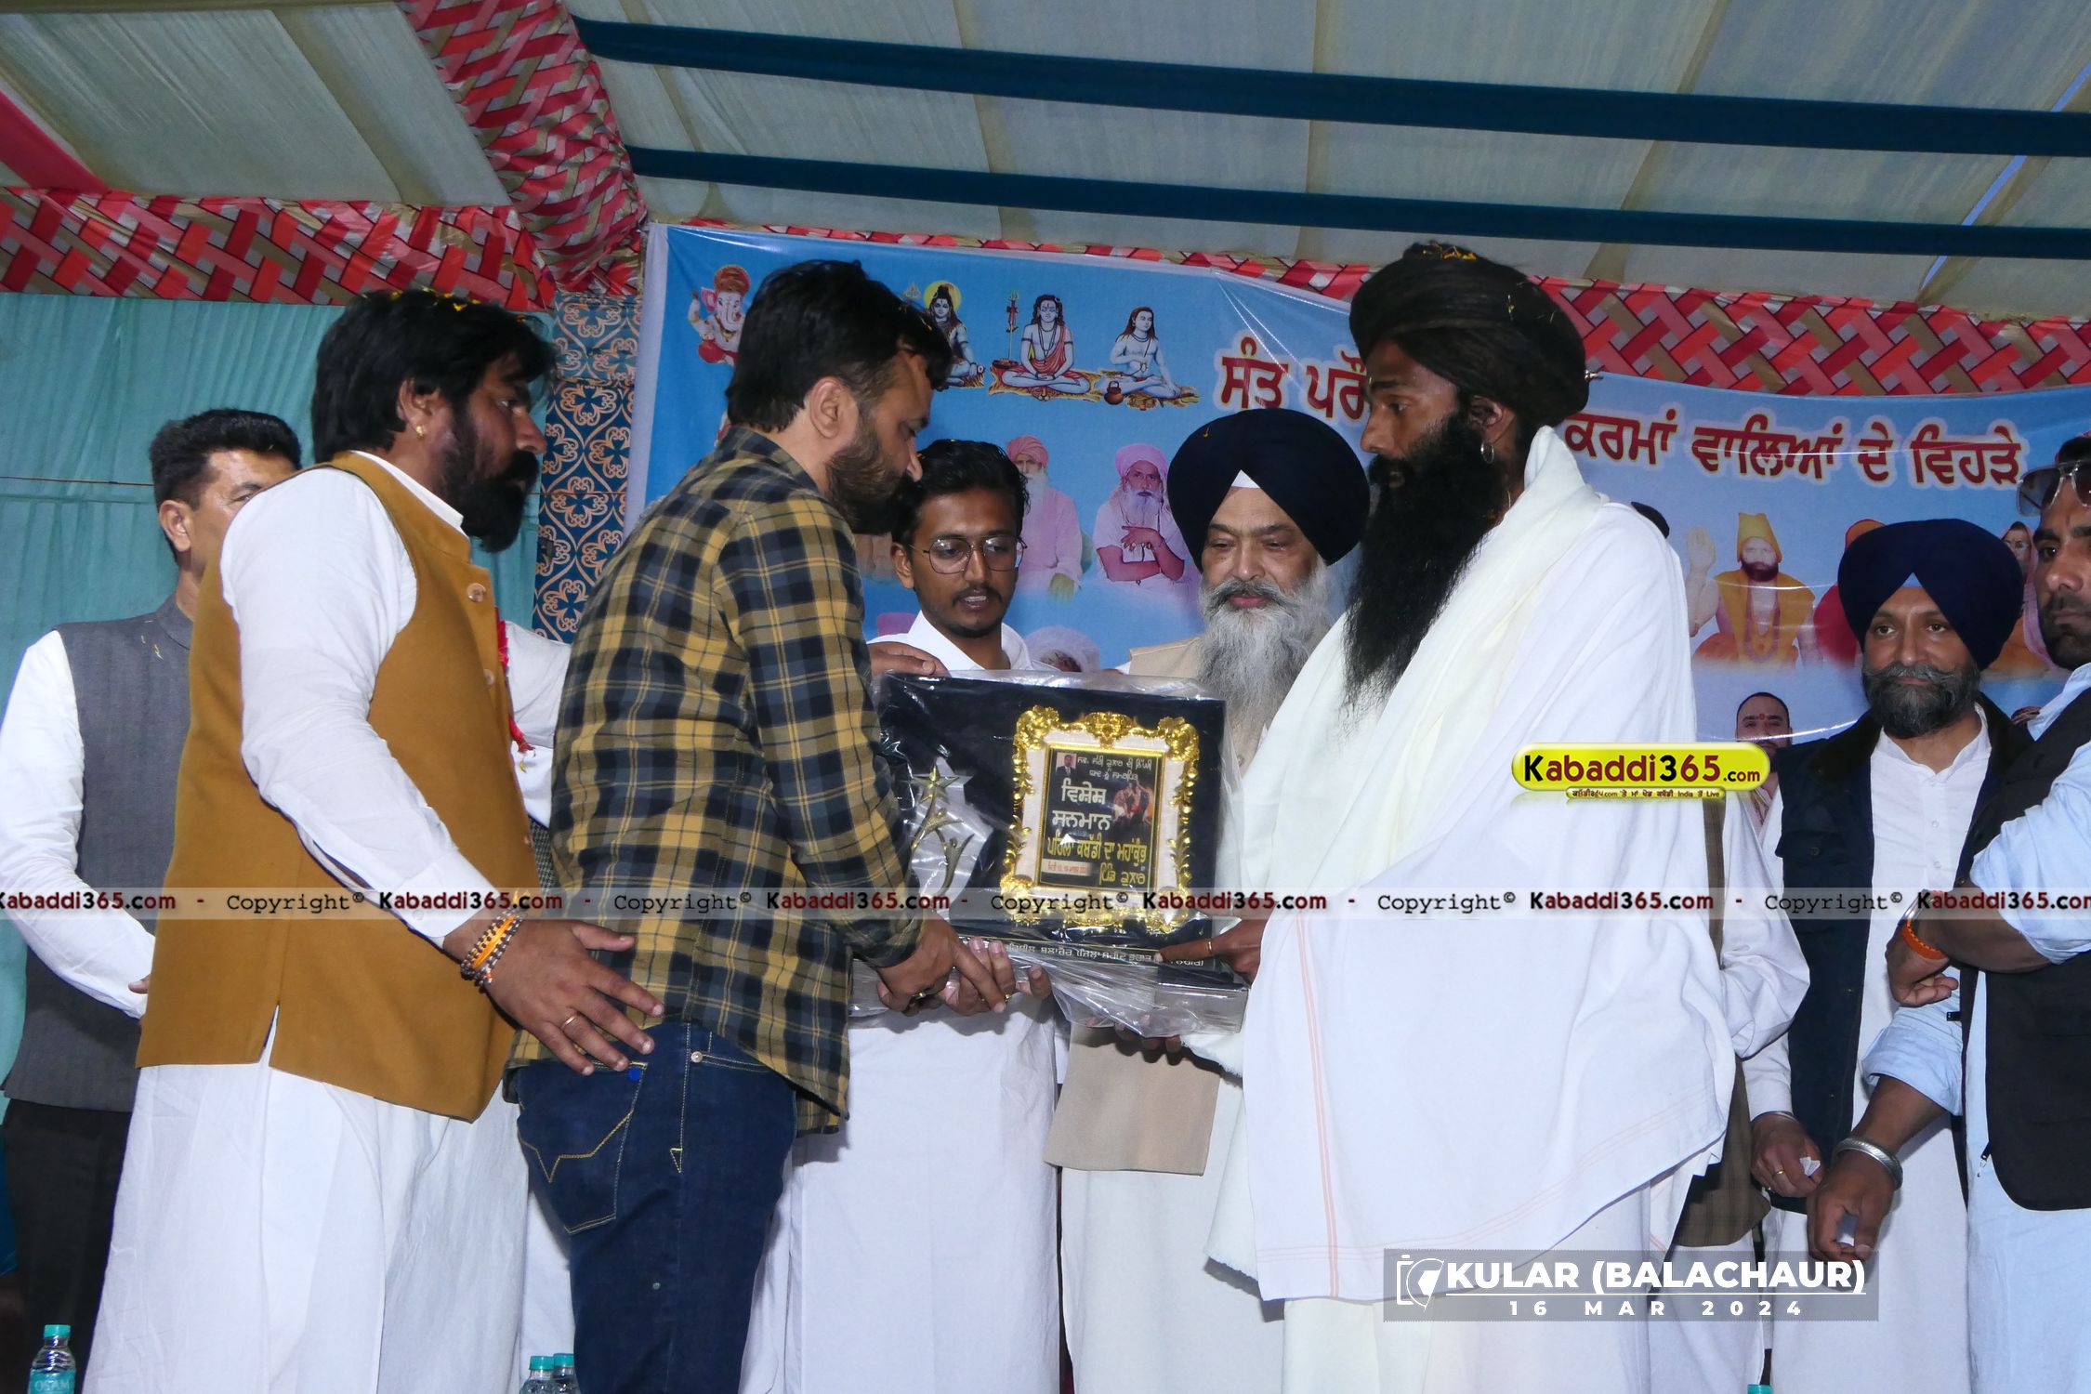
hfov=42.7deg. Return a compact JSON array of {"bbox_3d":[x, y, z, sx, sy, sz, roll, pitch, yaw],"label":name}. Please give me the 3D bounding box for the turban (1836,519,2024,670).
[{"bbox_3d":[1.172,-0.134,3.540,0.245,0.185,0.245,-2,-10,27],"label":"turban"}]

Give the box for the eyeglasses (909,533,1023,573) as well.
[{"bbox_3d":[-0.109,-0.188,3.485,0.139,0.048,0.140,-4,6,-16],"label":"eyeglasses"}]

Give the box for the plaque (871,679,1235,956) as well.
[{"bbox_3d":[0.007,0.132,2.700,0.355,0.285,0.060,4,-18,-4],"label":"plaque"}]

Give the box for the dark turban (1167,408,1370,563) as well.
[{"bbox_3d":[0.288,-0.272,3.450,0.255,0.185,0.250,1,-6,16],"label":"dark turban"}]

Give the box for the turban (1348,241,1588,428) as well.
[{"bbox_3d":[0.443,-0.380,2.800,0.250,0.190,0.220,5,-10,-12],"label":"turban"}]

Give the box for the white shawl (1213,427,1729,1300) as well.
[{"bbox_3d":[0.430,0.257,2.680,0.450,1.060,0.510,7,-12,-22],"label":"white shawl"}]

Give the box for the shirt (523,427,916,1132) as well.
[{"bbox_3d":[-0.336,0.087,2.730,0.420,0.740,0.480,5,-12,-17],"label":"shirt"}]

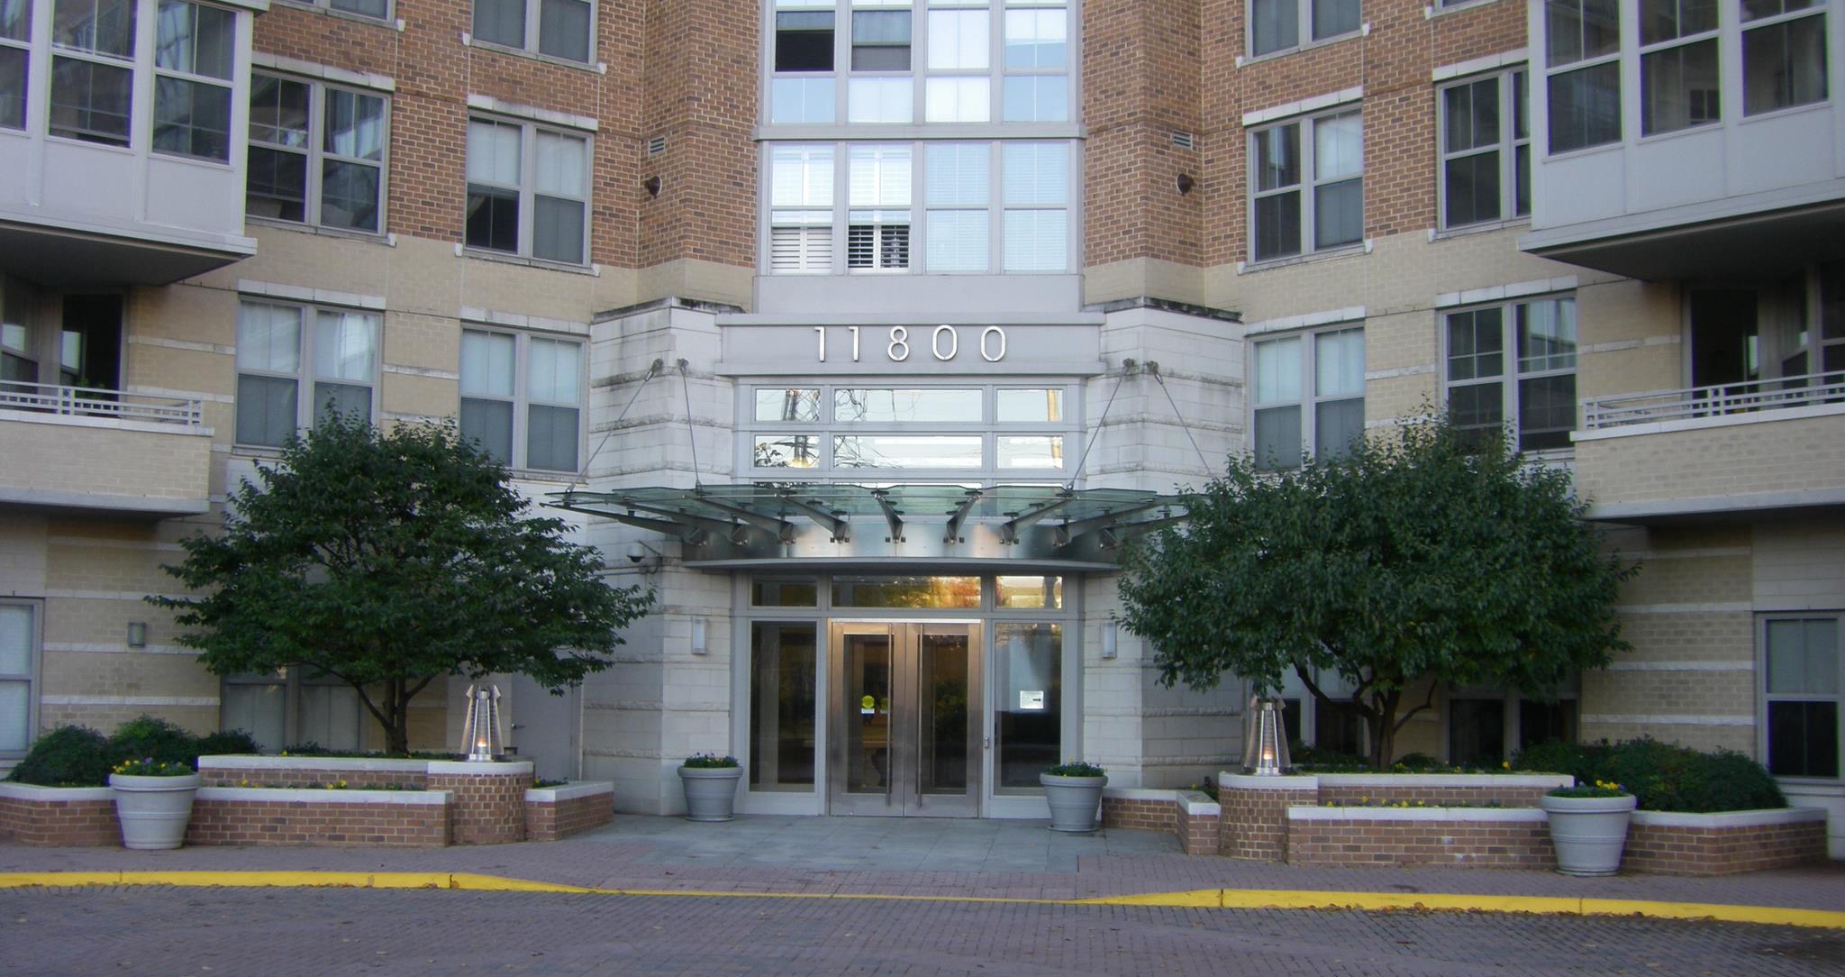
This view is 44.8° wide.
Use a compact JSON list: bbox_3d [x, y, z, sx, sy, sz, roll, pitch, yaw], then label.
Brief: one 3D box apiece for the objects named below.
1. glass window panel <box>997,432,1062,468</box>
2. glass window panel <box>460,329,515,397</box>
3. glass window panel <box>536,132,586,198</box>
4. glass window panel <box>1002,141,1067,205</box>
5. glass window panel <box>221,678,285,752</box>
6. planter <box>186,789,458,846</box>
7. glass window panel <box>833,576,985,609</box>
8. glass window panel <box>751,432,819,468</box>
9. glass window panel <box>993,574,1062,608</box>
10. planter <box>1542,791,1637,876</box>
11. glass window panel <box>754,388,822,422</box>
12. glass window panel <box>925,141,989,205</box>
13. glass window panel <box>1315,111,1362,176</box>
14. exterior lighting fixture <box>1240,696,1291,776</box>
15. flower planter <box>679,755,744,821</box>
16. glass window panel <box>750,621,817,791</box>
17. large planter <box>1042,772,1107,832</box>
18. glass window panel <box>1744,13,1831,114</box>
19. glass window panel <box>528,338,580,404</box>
[{"bbox_3d":[1.395,-0.489,29.177,0.851,0.470,0.060,0,-5,4],"label":"glass window panel"},{"bbox_3d":[-5.665,-1.632,29.197,0.785,0.810,0.060,5,-7,-41],"label":"glass window panel"},{"bbox_3d":[-4.736,-4.236,29.304,0.760,0.790,0.050,5,-7,-41],"label":"glass window panel"},{"bbox_3d":[1.493,-4.165,29.634,0.848,0.845,0.060,0,-5,4],"label":"glass window panel"},{"bbox_3d":[-7.760,2.673,25.990,0.766,0.791,0.060,5,-7,-40],"label":"glass window panel"},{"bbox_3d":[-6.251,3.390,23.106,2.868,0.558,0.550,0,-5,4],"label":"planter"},{"bbox_3d":[-0.192,1.289,27.749,1.868,0.389,0.060,0,-5,4],"label":"glass window panel"},{"bbox_3d":[-1.756,-0.487,29.083,0.876,0.471,0.060,0,-5,4],"label":"glass window panel"},{"bbox_3d":[1.319,1.286,27.645,0.823,0.401,0.060,0,-5,4],"label":"glass window panel"},{"bbox_3d":[6.106,3.171,20.569,0.830,0.720,0.830,0,-5,4],"label":"planter"},{"bbox_3d":[-1.718,-1.066,28.674,0.855,0.419,0.060,0,-5,4],"label":"glass window panel"},{"bbox_3d":[0.471,-4.289,30.480,0.857,0.873,0.060,0,-5,4],"label":"glass window panel"},{"bbox_3d":[5.181,-4.300,27.939,0.050,0.760,0.740,5,-7,-41],"label":"glass window panel"},{"bbox_3d":[3.410,2.457,22.250,0.490,0.790,0.490,0,-5,4],"label":"exterior lighting fixture"},{"bbox_3d":[-2.565,3.620,27.175,0.778,0.777,0.778,0,-5,4],"label":"flower planter"},{"bbox_3d":[-1.759,2.749,28.309,0.844,2.159,0.060,0,-5,4],"label":"glass window panel"},{"bbox_3d":[1.758,3.619,25.869,0.765,0.636,0.765,0,-5,4],"label":"large planter"},{"bbox_3d":[8.321,-4.069,21.562,0.060,0.820,0.837,5,-7,-41],"label":"glass window panel"},{"bbox_3d":[-4.908,-1.563,29.851,0.779,0.813,0.060,5,-7,-41],"label":"glass window panel"}]

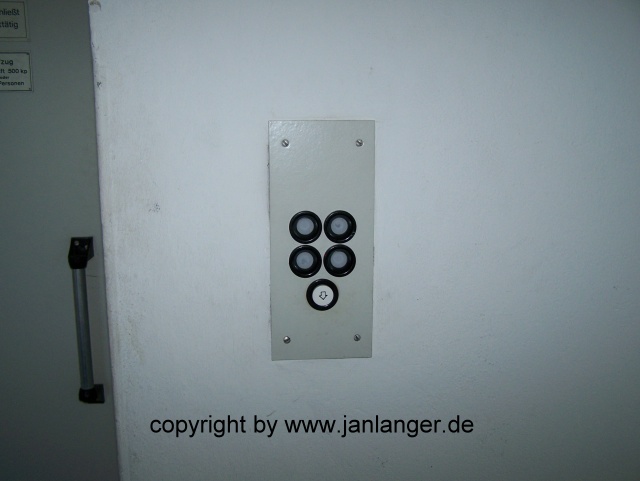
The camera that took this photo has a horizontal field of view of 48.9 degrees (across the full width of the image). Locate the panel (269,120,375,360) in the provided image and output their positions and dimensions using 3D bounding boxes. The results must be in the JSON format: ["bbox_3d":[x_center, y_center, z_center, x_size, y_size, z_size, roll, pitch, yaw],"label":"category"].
[{"bbox_3d":[0.003,0.005,0.853,0.126,0.296,0.020,-1,10,-4],"label":"panel"}]

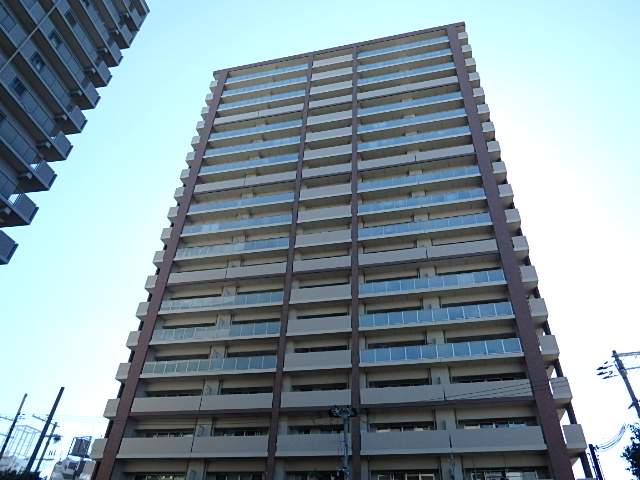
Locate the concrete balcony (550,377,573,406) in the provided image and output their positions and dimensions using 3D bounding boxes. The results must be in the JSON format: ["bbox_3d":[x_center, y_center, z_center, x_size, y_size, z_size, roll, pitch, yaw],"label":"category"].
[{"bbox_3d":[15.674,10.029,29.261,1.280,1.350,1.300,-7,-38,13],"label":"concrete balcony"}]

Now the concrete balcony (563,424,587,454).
[{"bbox_3d":[15.681,12.370,27.551,1.120,1.350,1.200,-6,-38,12],"label":"concrete balcony"}]

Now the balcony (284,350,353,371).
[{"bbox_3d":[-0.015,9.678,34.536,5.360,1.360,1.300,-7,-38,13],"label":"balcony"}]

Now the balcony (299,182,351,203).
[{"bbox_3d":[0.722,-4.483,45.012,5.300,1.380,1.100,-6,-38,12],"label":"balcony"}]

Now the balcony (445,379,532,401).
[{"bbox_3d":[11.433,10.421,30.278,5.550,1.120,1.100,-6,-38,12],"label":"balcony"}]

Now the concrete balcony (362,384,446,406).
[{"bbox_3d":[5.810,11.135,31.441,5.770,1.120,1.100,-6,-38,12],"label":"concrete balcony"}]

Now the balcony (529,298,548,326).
[{"bbox_3d":[16.085,5.312,32.861,1.100,1.370,1.200,-6,-38,12],"label":"balcony"}]

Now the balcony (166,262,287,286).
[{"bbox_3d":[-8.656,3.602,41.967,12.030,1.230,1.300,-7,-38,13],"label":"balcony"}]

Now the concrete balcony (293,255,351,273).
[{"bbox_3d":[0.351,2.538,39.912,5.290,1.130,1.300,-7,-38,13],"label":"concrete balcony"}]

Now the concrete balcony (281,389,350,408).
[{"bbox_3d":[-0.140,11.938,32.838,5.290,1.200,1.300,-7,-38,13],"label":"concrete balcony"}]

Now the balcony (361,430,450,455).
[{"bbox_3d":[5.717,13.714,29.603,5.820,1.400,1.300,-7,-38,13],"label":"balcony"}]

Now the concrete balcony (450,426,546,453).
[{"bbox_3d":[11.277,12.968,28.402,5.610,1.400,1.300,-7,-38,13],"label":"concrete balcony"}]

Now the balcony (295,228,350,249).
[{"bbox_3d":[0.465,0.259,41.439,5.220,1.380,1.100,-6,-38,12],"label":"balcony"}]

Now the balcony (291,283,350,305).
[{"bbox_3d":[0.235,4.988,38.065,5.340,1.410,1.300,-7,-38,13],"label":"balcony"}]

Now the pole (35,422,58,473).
[{"bbox_3d":[-23.329,20.427,35.538,0.400,11.064,0.400,-7,-38,13],"label":"pole"}]

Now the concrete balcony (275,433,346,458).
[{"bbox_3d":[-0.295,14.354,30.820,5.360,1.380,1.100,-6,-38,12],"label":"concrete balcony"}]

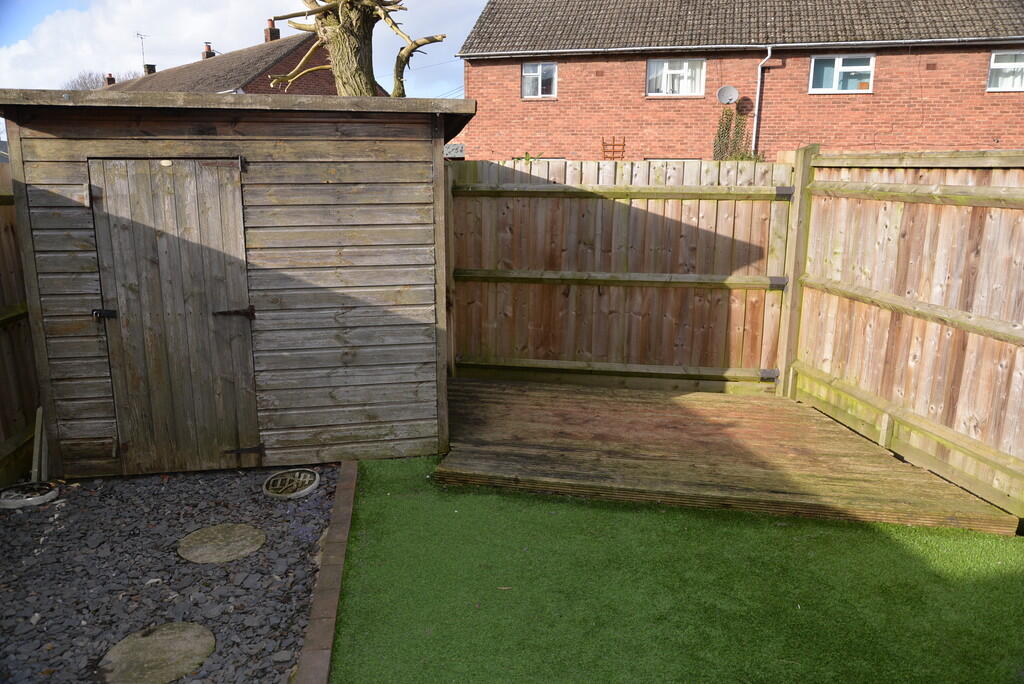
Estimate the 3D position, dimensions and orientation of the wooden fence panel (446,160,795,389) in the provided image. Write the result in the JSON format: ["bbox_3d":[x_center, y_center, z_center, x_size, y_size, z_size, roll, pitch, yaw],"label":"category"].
[{"bbox_3d":[0.816,-0.515,5.500,2.666,1.800,0.090,2,14,8],"label":"wooden fence panel"}]

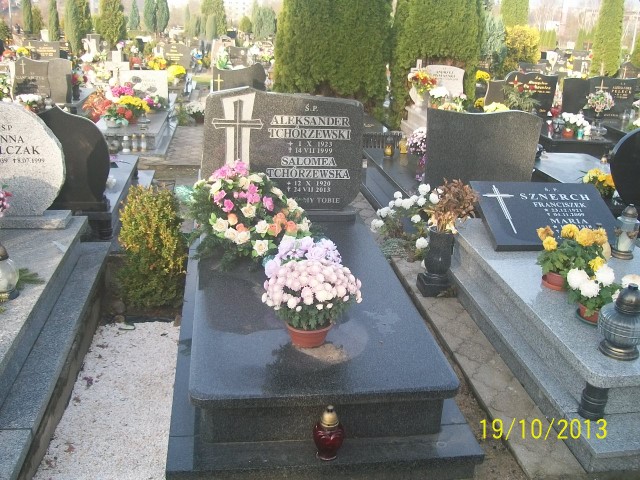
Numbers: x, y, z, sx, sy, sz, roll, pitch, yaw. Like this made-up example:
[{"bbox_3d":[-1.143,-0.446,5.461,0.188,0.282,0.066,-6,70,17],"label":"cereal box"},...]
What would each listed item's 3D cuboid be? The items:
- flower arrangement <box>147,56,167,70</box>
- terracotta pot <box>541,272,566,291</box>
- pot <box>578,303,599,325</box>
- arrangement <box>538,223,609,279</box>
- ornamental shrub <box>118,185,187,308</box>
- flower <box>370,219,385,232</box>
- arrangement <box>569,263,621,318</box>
[{"bbox_3d":[-3.316,-3.570,13.500,0.410,0.320,0.380,0,19,-9],"label":"flower arrangement"},{"bbox_3d":[1.088,0.167,3.068,0.120,0.090,0.120,3,20,-1],"label":"terracotta pot"},{"bbox_3d":[1.193,0.297,2.890,0.155,0.105,0.155,2,19,-1],"label":"pot"},{"bbox_3d":[1.175,0.023,3.075,0.310,0.200,0.265,0,20,-9],"label":"arrangement"},{"bbox_3d":[-0.866,0.011,3.444,0.345,0.620,0.335,0,20,-9],"label":"ornamental shrub"},{"bbox_3d":[0.371,-0.094,4.300,0.085,0.070,0.085,0,64,-9],"label":"flower"},{"bbox_3d":[1.126,0.176,2.723,0.220,0.175,0.205,0,20,-9],"label":"arrangement"}]

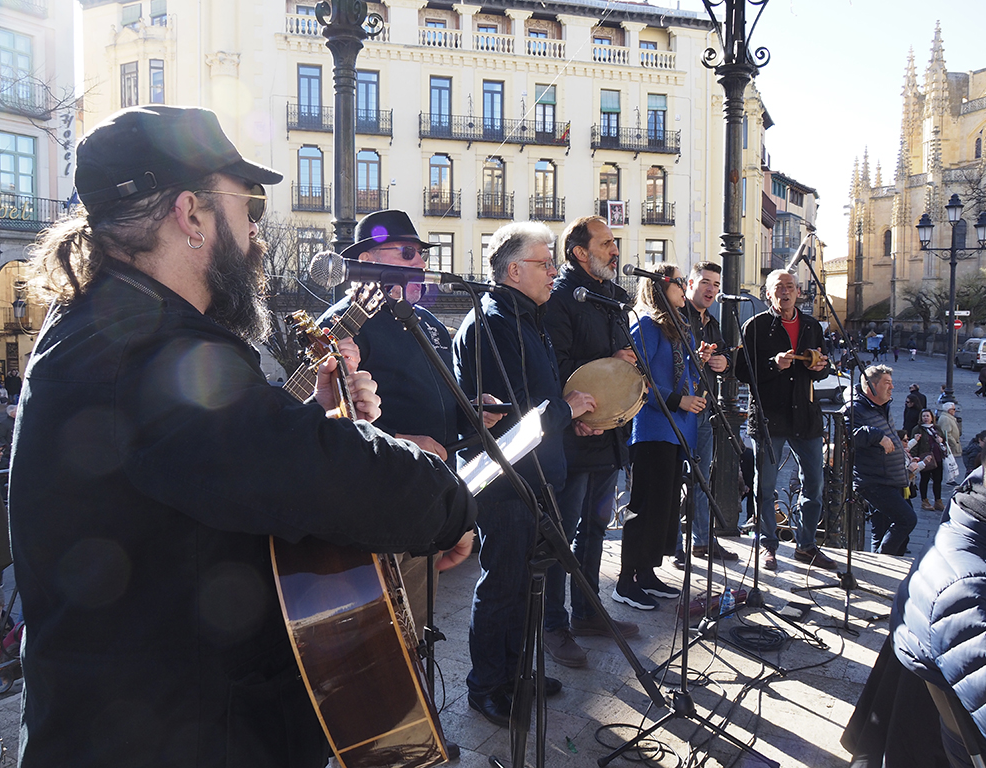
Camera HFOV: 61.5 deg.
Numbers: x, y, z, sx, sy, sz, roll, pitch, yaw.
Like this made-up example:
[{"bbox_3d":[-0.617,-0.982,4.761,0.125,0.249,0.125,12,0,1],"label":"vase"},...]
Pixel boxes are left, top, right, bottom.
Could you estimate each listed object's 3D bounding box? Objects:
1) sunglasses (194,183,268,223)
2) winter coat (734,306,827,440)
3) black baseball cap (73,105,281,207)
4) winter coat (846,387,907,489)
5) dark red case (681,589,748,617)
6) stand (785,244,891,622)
[{"bbox_3d":[-0.400,-0.243,1.100,0.143,0.053,0.143,-2,4,-44],"label":"sunglasses"},{"bbox_3d":[1.695,-0.062,4.880,0.550,0.800,0.380,0,3,-2],"label":"winter coat"},{"bbox_3d":[-0.419,-0.310,1.130,0.275,0.135,0.185,-2,3,-33],"label":"black baseball cap"},{"bbox_3d":[2.451,0.349,5.300,0.380,0.660,0.520,2,3,40],"label":"winter coat"},{"bbox_3d":[1.045,1.058,3.996,0.445,0.050,0.075,-2,4,-31],"label":"dark red case"},{"bbox_3d":[1.740,0.176,4.052,0.600,1.800,0.550,0,3,5],"label":"stand"}]

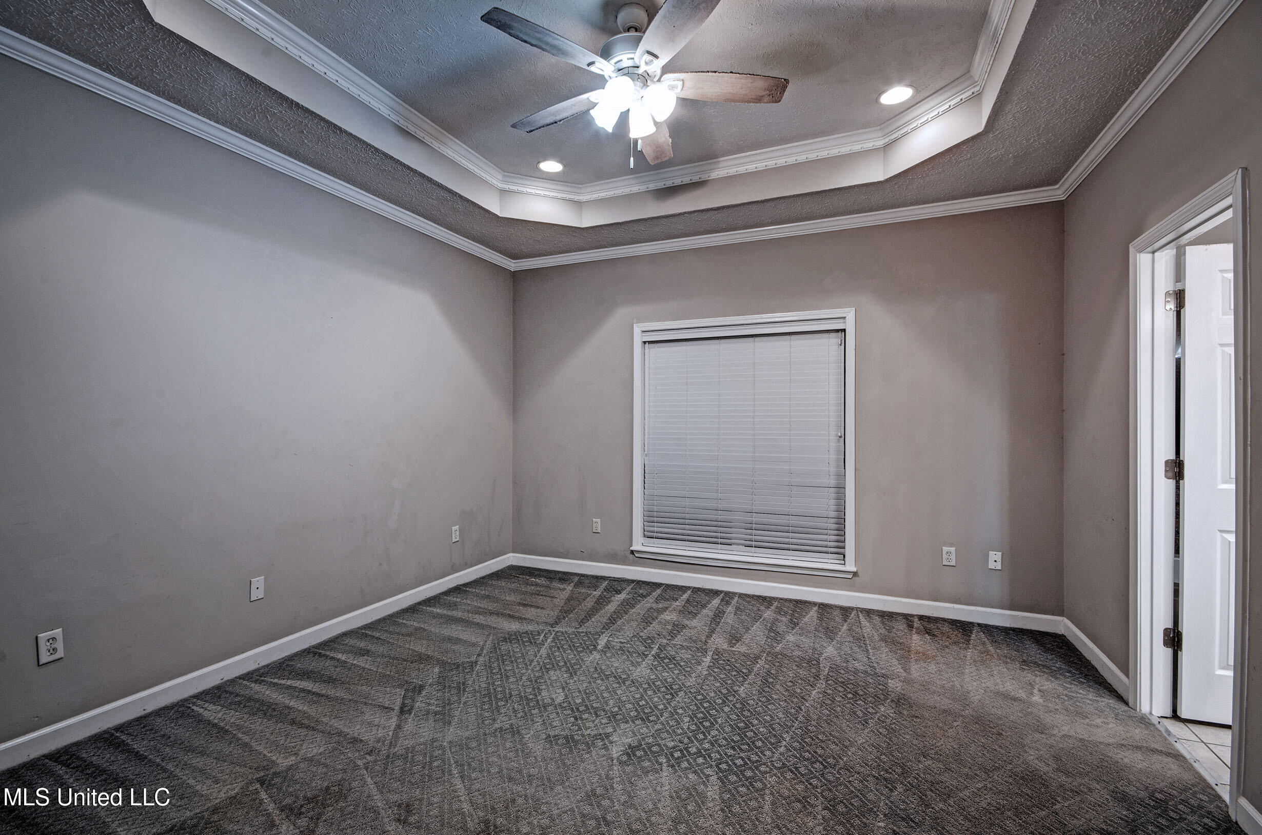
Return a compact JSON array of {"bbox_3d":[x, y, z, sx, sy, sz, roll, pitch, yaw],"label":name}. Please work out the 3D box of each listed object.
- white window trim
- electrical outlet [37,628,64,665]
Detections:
[{"bbox_3d":[0.794,0.184,3.967,1.671,1.881,0.080,0,0,22],"label":"white window trim"},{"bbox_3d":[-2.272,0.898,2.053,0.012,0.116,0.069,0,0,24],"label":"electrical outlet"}]

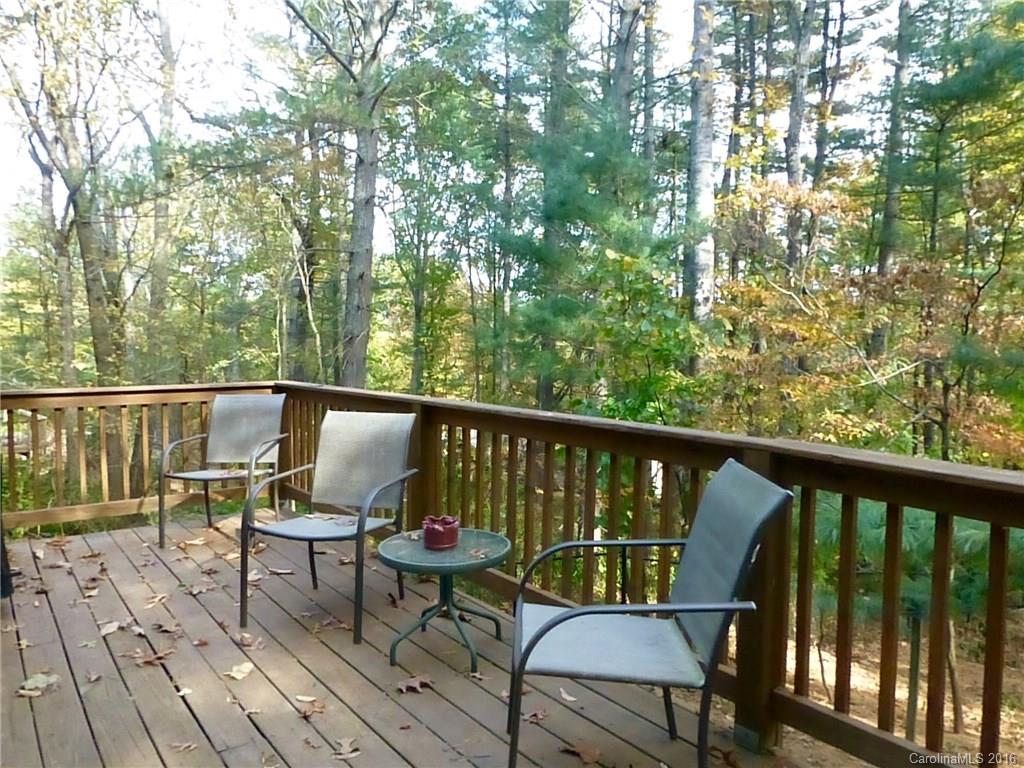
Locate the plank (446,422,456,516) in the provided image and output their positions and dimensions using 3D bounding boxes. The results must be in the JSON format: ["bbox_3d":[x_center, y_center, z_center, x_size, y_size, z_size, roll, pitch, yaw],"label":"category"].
[{"bbox_3d":[-0.311,0.545,3.684,0.035,0.710,0.035,-2,4,-39],"label":"plank"}]

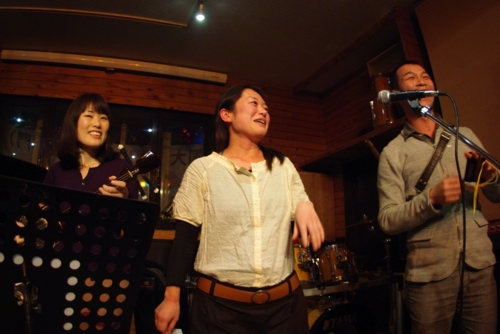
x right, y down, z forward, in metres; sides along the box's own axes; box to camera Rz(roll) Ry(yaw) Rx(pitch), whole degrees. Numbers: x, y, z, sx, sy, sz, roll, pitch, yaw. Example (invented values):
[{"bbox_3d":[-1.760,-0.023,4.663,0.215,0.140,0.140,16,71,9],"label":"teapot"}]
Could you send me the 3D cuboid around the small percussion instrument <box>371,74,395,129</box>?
[{"bbox_3d":[0.892,-0.439,2.330,0.155,0.365,0.175,-6,-14,20],"label":"small percussion instrument"}]

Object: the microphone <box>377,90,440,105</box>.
[{"bbox_3d":[0.528,-0.237,1.150,0.195,0.051,0.051,-2,-13,12],"label":"microphone"}]

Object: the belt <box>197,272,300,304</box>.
[{"bbox_3d":[-0.008,0.361,1.100,0.325,0.055,0.220,2,4,-15],"label":"belt"}]

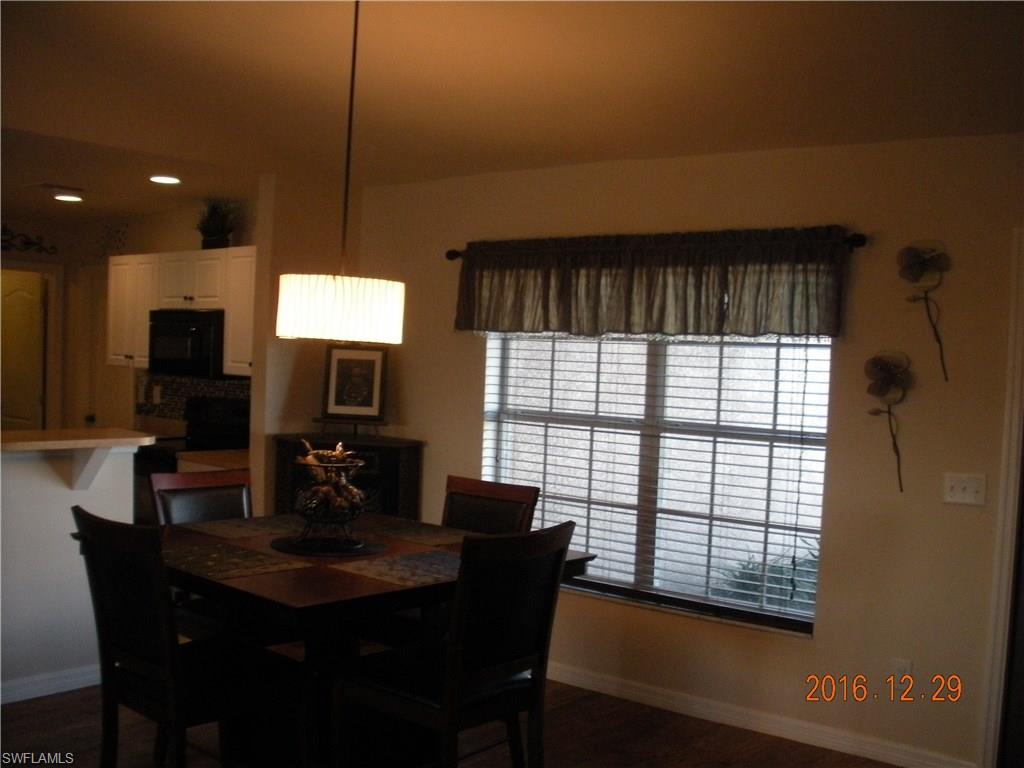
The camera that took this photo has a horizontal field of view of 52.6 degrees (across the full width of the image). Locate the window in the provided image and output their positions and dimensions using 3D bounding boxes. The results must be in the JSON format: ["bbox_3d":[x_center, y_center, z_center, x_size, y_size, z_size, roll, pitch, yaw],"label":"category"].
[{"bbox_3d":[0.583,0.294,4.729,1.776,1.409,0.100,3,1,37],"label":"window"}]

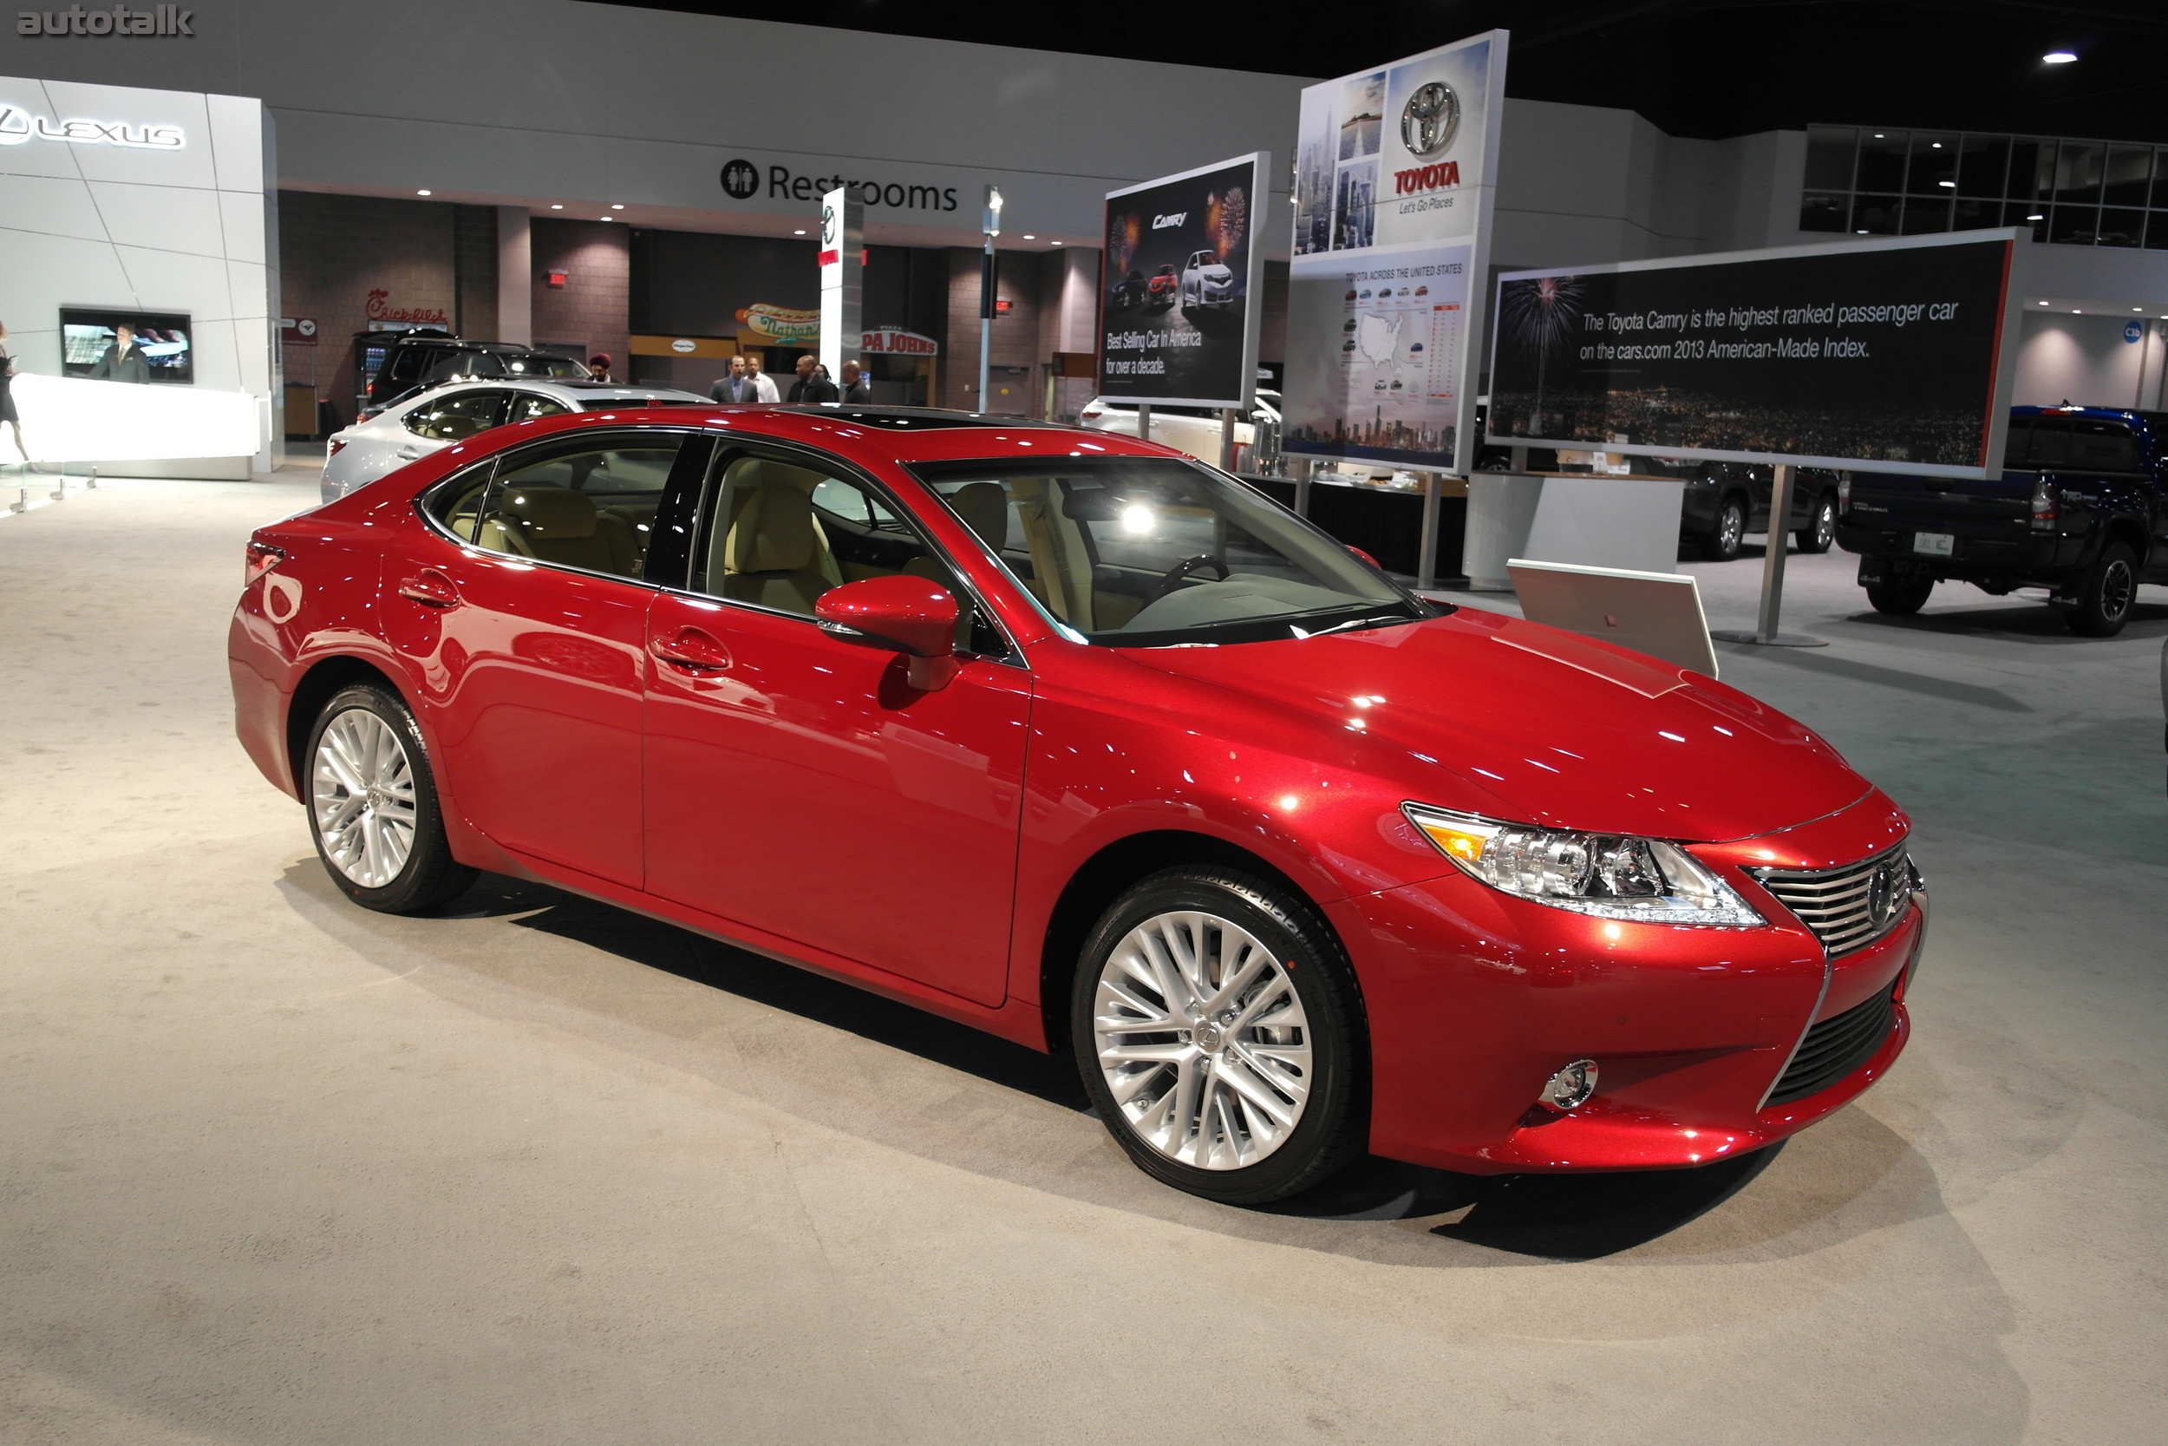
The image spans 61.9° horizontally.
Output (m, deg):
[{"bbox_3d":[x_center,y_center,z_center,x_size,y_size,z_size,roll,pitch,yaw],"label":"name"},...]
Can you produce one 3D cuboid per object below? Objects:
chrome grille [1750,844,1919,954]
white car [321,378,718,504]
[{"bbox_3d":[1.490,0.325,3.565,0.160,0.200,0.720,10,12,36],"label":"chrome grille"},{"bbox_3d":[-3.491,-1.707,13.167,4.860,1.460,1.820,9,12,32],"label":"white car"}]

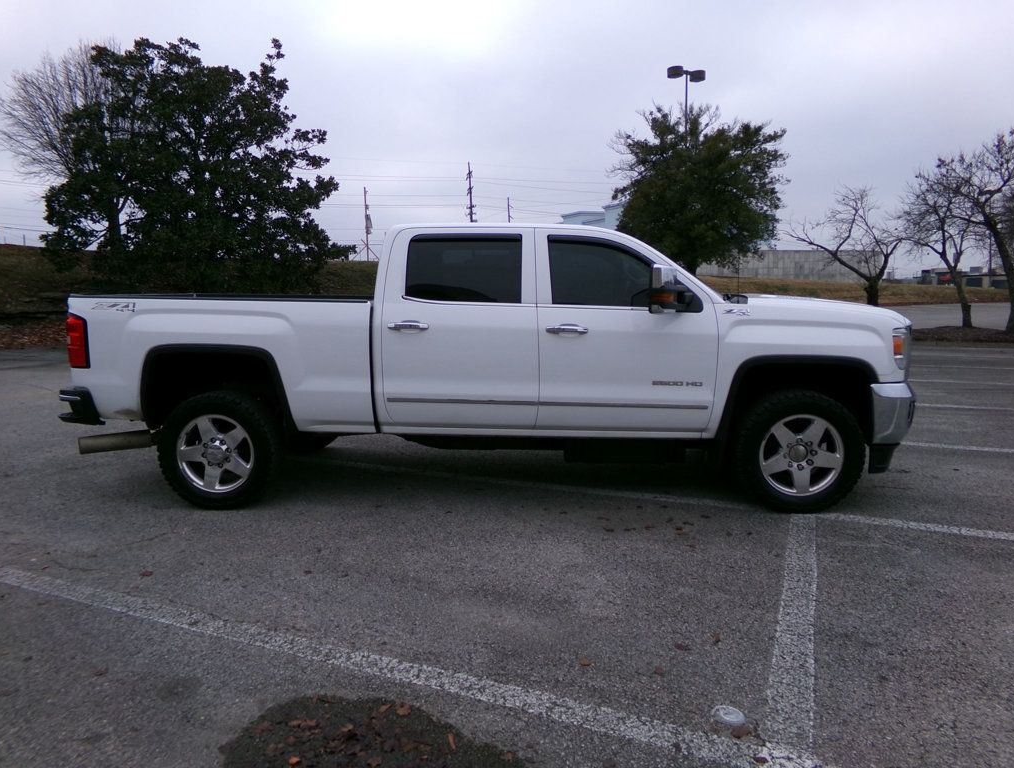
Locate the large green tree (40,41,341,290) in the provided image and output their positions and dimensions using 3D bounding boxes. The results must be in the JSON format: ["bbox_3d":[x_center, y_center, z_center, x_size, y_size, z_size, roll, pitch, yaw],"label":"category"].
[{"bbox_3d":[-9.303,-6.284,21.859,9.480,8.360,8.800,-3,8,-22],"label":"large green tree"}]

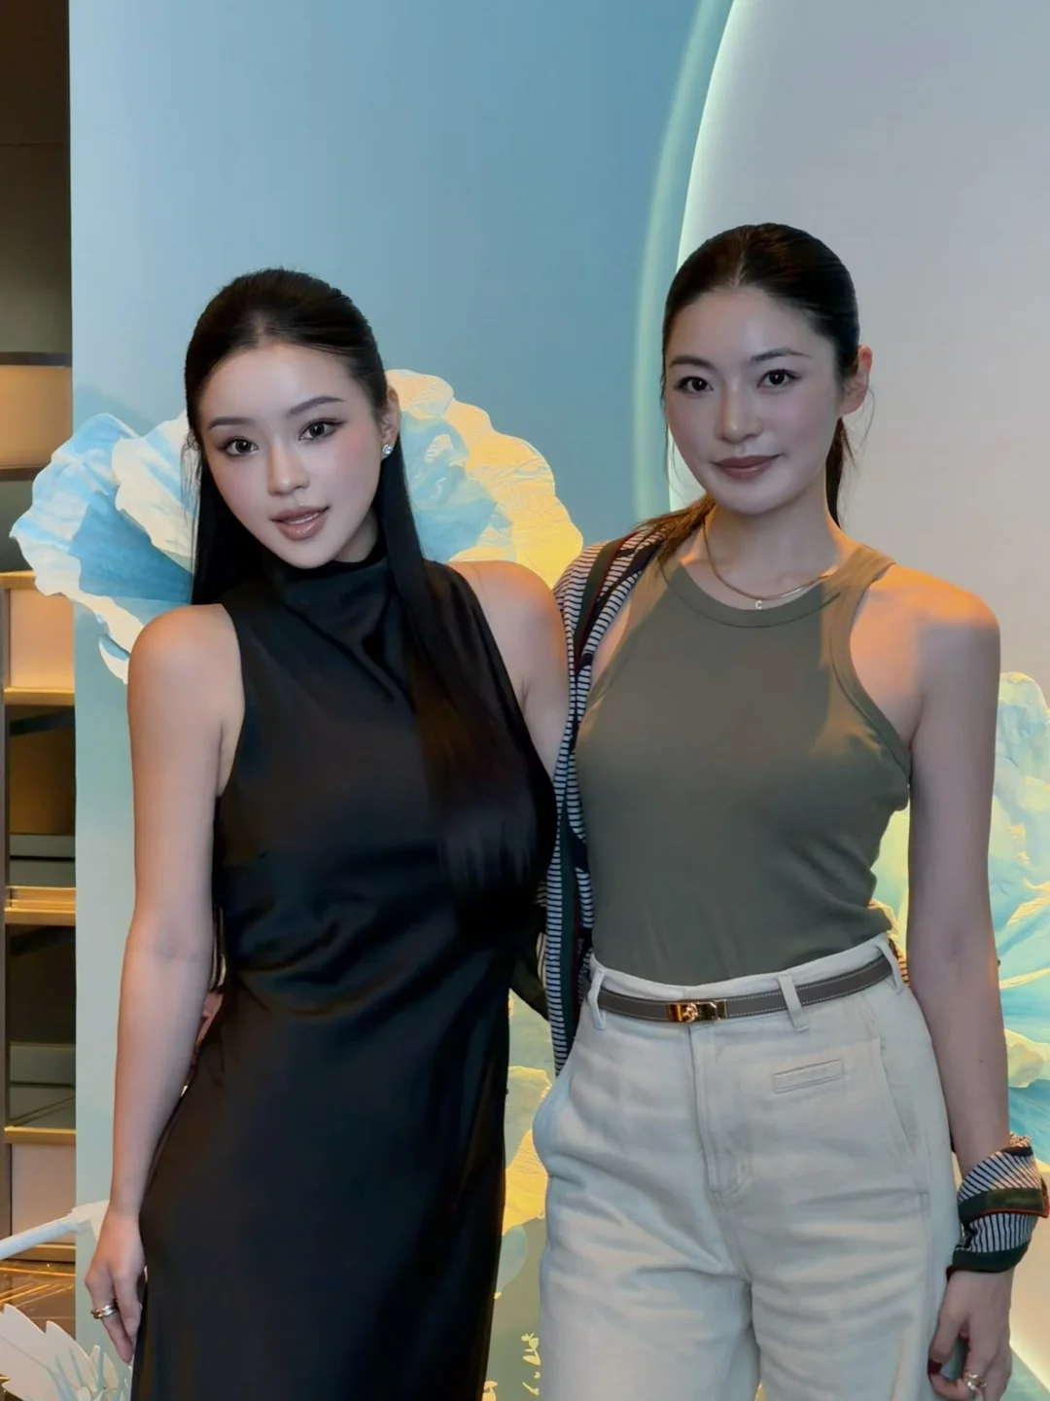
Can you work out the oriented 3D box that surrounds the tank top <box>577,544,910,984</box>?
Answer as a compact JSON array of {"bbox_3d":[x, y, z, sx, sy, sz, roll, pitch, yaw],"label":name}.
[{"bbox_3d":[0.175,0.050,3.230,0.285,0.360,0.210,1,3,16],"label":"tank top"}]

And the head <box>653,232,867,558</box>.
[{"bbox_3d":[0.185,-0.250,3.220,0.175,0.260,0.220,1,3,17],"label":"head"}]

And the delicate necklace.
[{"bbox_3d":[0.193,-0.111,3.210,0.118,0.082,0.115,1,3,14],"label":"delicate necklace"}]

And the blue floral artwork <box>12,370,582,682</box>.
[{"bbox_3d":[-0.219,-0.152,3.880,0.550,0.340,0.180,0,2,0],"label":"blue floral artwork"}]

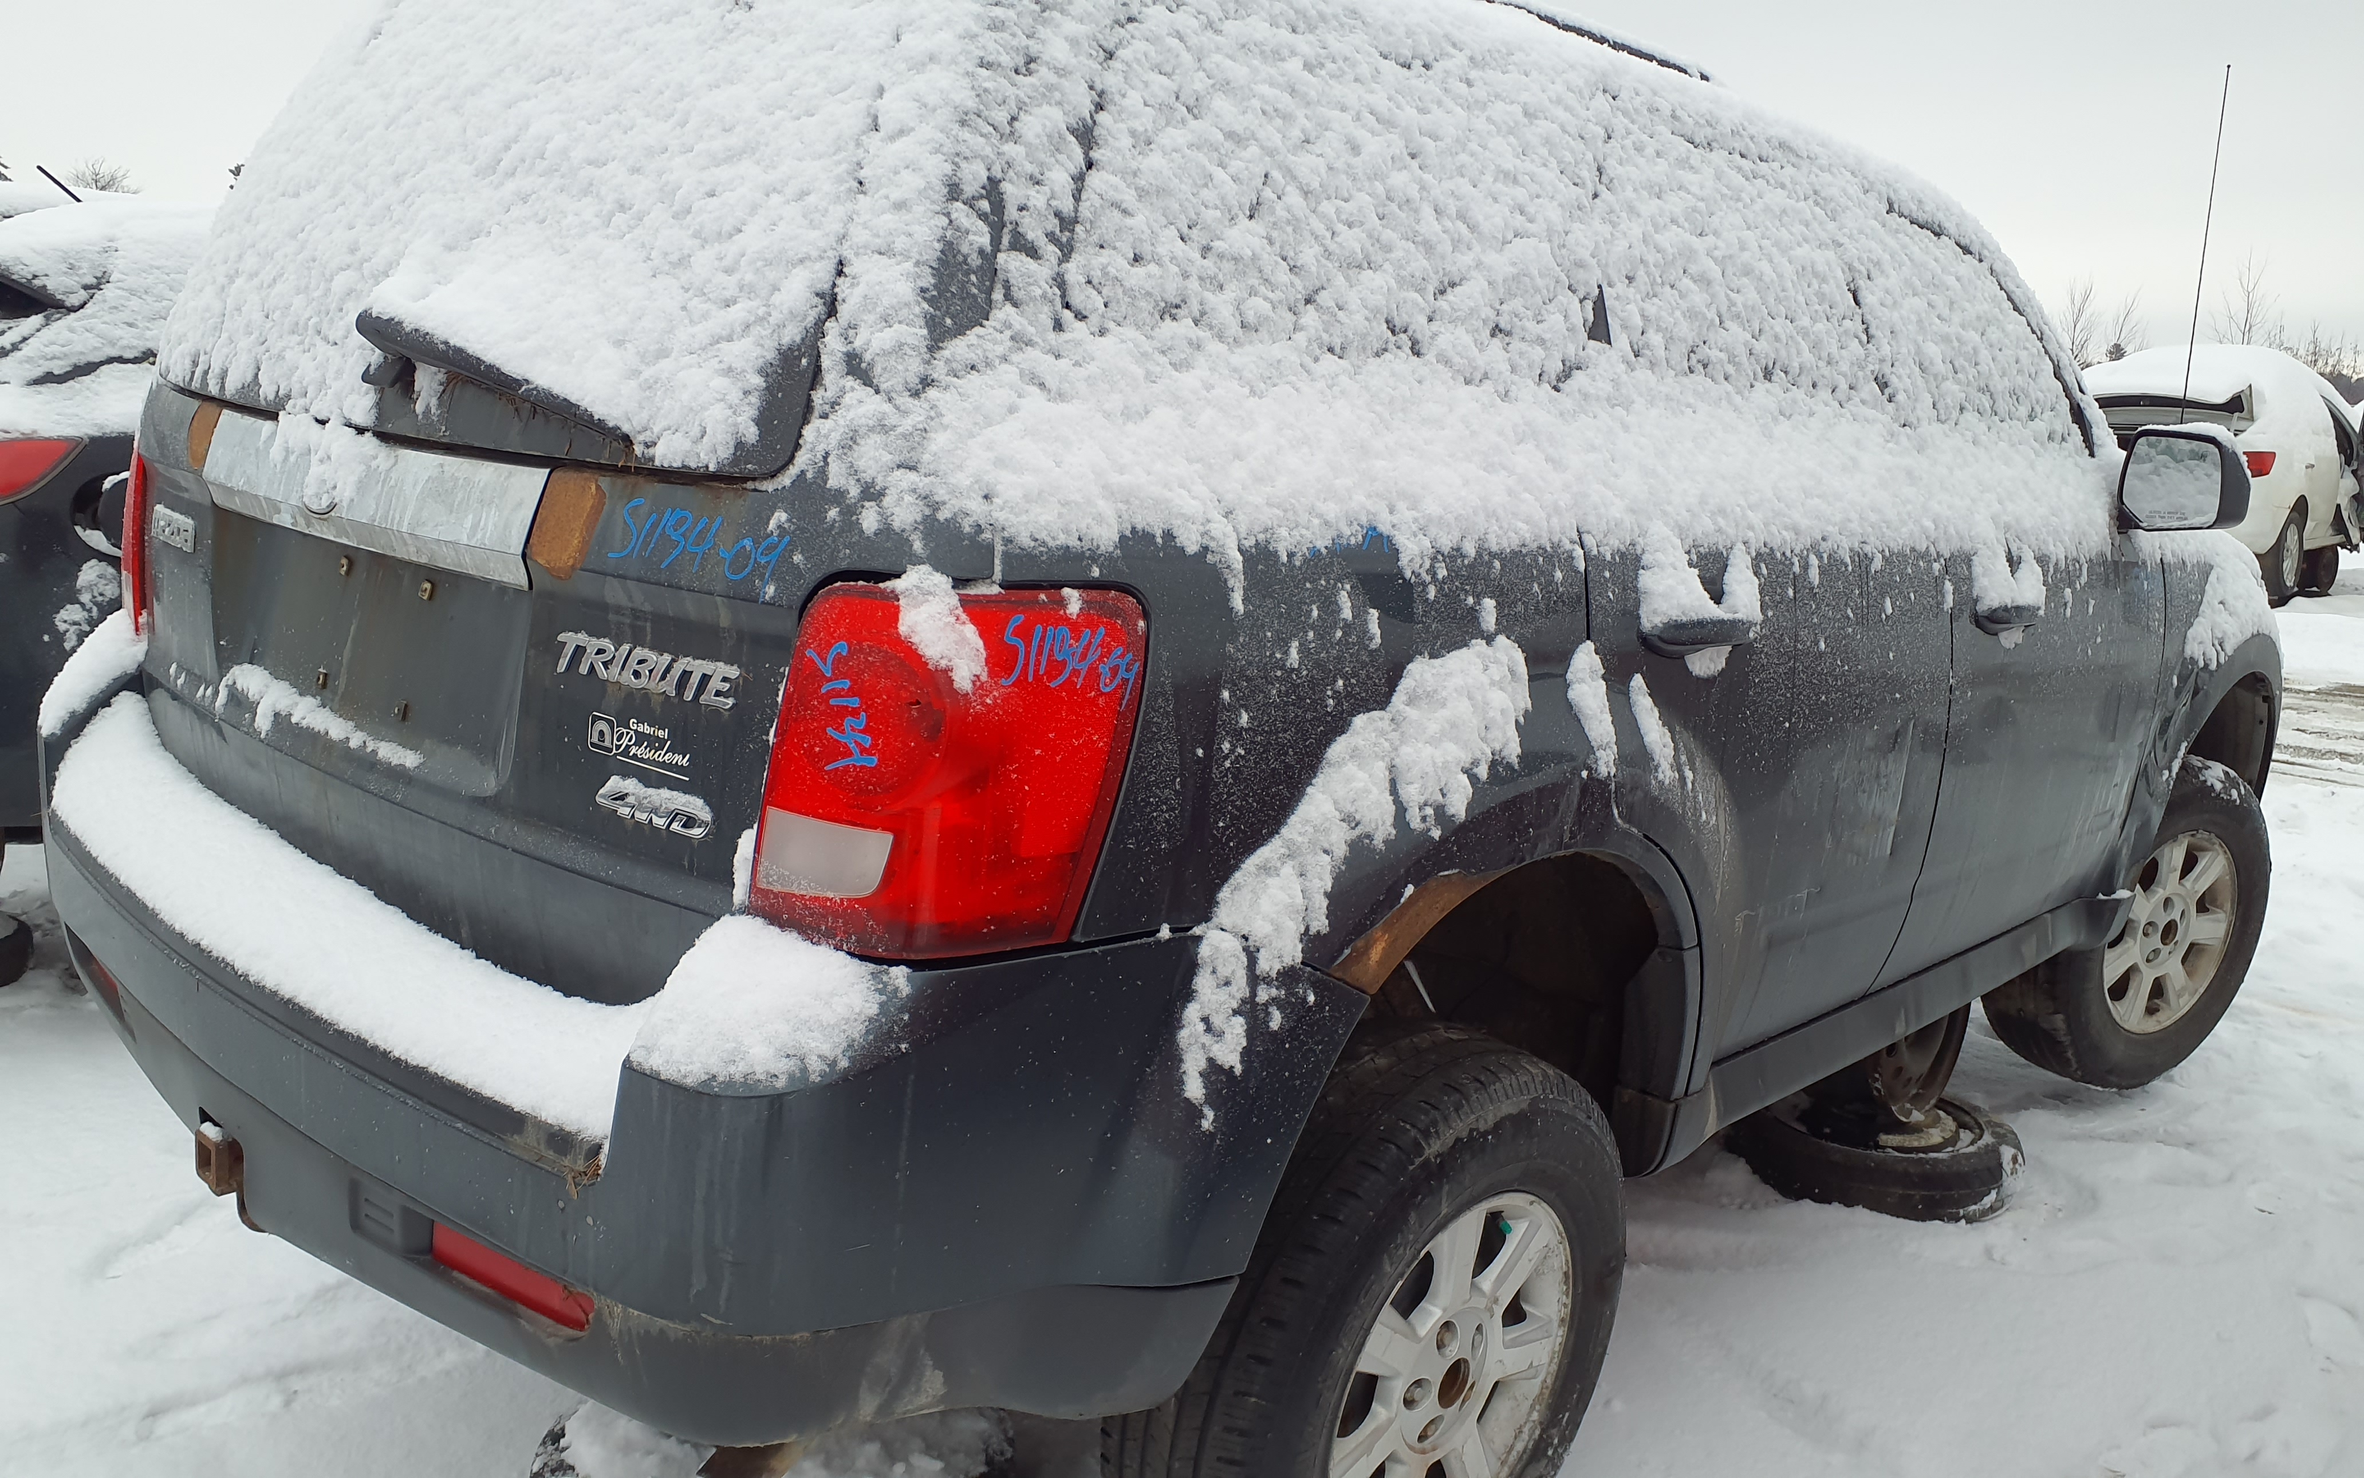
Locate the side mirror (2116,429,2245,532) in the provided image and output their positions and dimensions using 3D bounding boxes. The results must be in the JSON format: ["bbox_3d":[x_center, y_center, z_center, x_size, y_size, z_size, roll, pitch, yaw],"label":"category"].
[{"bbox_3d":[1.709,-0.438,2.968,0.205,0.170,0.150,15,14,42],"label":"side mirror"}]

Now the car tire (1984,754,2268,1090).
[{"bbox_3d":[2.036,0.385,3.736,0.720,0.720,0.230,-5,17,-29],"label":"car tire"}]

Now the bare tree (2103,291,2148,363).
[{"bbox_3d":[29.880,-11.893,55.475,1.600,4.630,1.600,8,13,28],"label":"bare tree"}]

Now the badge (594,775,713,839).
[{"bbox_3d":[-0.418,0.055,1.378,0.150,0.038,0.010,14,4,37],"label":"badge"}]

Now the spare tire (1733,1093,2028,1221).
[{"bbox_3d":[1.318,0.776,3.300,0.580,0.125,0.580,6,13,30],"label":"spare tire"}]

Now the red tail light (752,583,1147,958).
[{"bbox_3d":[-0.170,0.021,1.254,0.183,0.275,0.225,15,14,42],"label":"red tail light"}]

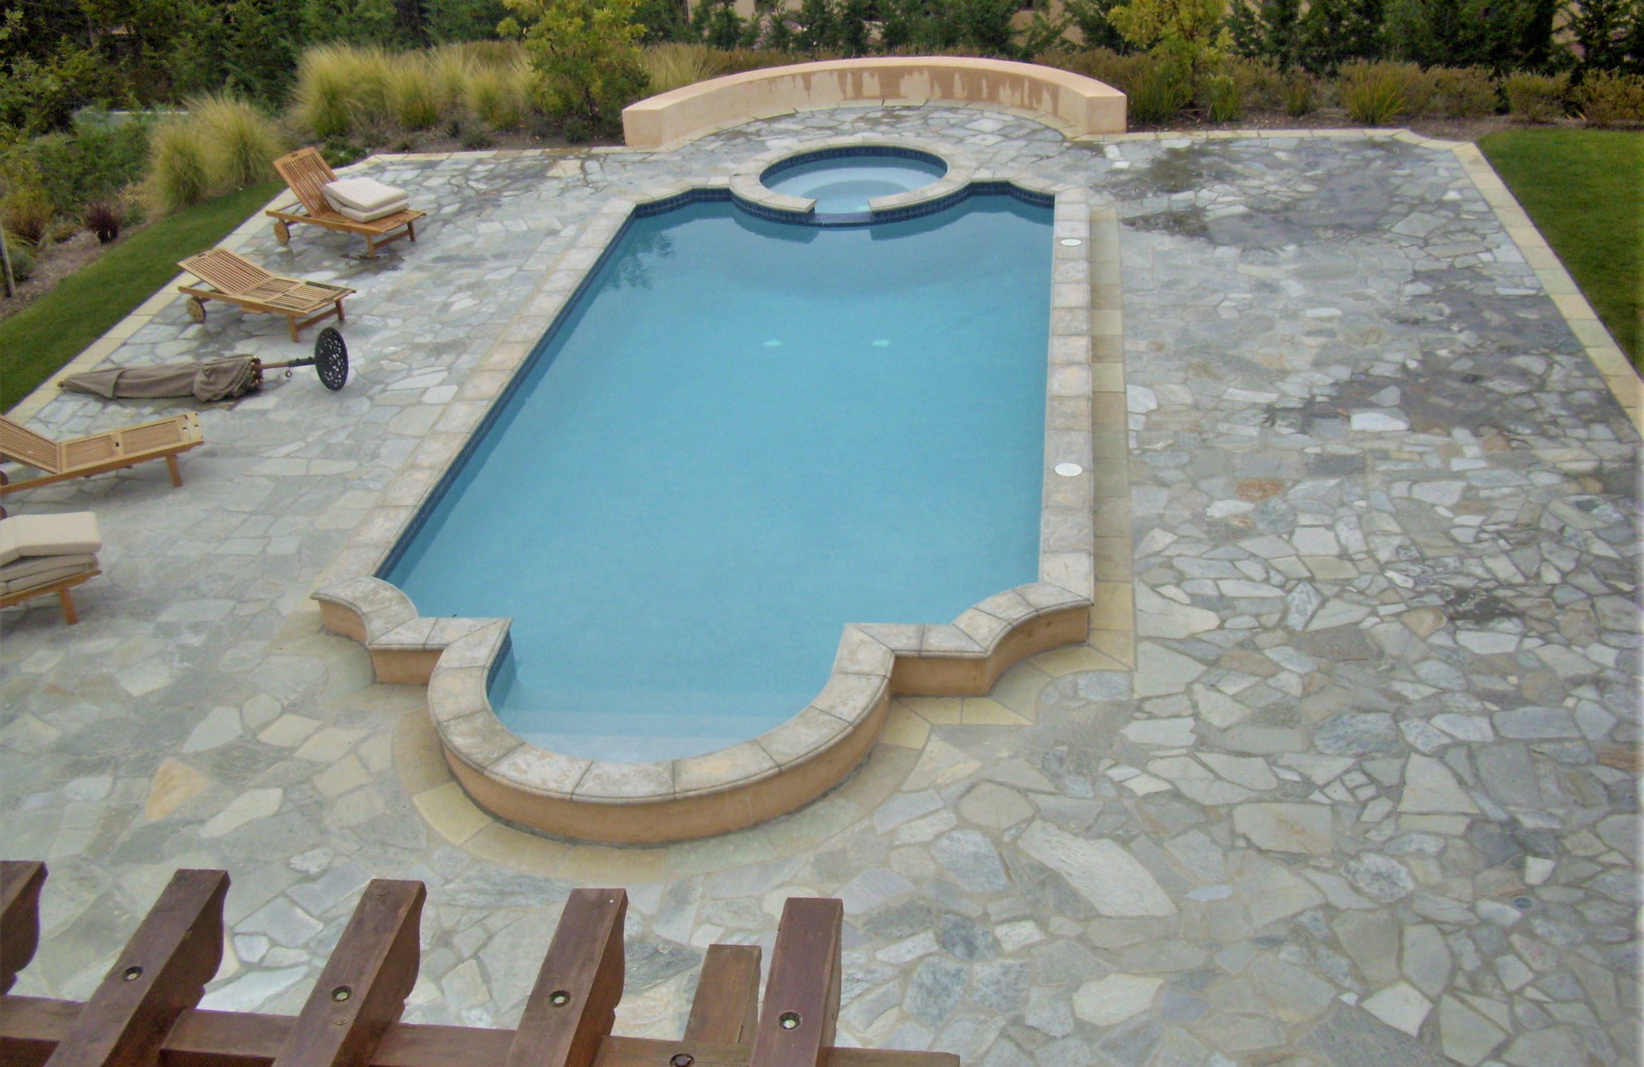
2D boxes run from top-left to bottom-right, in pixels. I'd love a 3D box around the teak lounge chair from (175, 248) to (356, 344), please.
[{"bbox_3d":[-5.735,-2.467,16.679,1.920,0.586,0.637,14,35,29],"label":"teak lounge chair"}]

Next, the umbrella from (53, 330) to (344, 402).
[{"bbox_3d":[-5.955,-1.528,15.348,2.940,0.600,0.600,-4,30,12],"label":"umbrella"}]

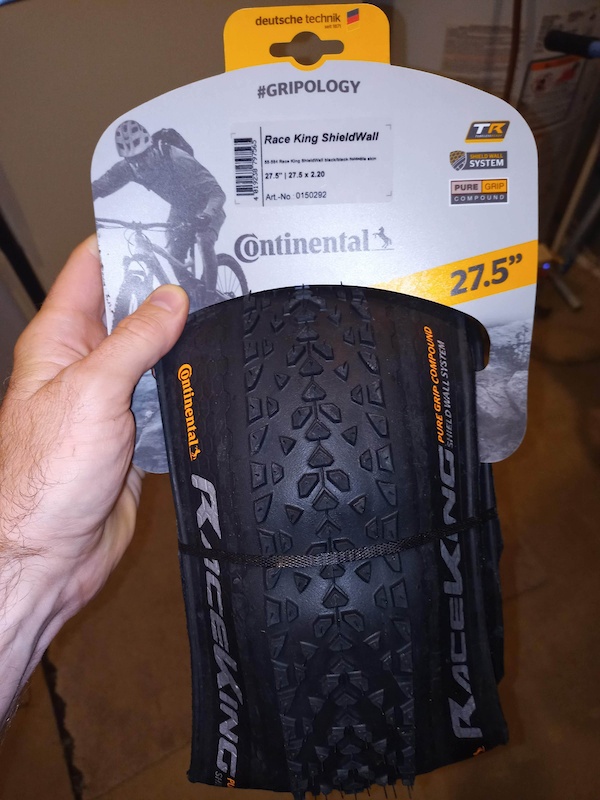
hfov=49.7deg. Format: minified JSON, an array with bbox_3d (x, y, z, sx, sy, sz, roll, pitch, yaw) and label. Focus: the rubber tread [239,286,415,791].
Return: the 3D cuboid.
[{"bbox_3d":[0.015,0.066,0.281,0.062,0.235,0.043,-6,1,0],"label":"rubber tread"}]

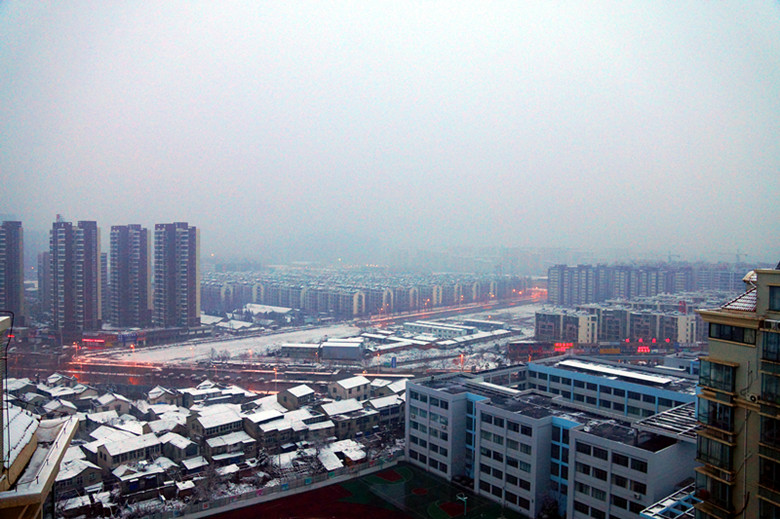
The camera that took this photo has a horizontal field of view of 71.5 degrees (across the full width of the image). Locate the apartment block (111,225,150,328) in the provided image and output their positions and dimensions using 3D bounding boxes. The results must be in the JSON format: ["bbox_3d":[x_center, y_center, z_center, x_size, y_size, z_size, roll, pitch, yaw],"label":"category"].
[{"bbox_3d":[-177.570,11.190,371.120,24.500,69.070,17.000,0,1,-30],"label":"apartment block"}]

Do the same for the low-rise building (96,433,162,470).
[{"bbox_3d":[-66.560,49.310,138.740,8.300,6.100,12.200,2,2,43],"label":"low-rise building"}]

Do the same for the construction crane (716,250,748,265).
[{"bbox_3d":[493.320,10.300,780.530,42.000,48.000,3.000,1,1,10],"label":"construction crane"}]

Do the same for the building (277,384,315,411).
[{"bbox_3d":[-31.830,47.650,184.400,9.800,8.000,7.500,2,2,40],"label":"building"}]

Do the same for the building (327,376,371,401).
[{"bbox_3d":[-14.670,47.450,198.050,8.900,8.100,12.600,2,2,40],"label":"building"}]

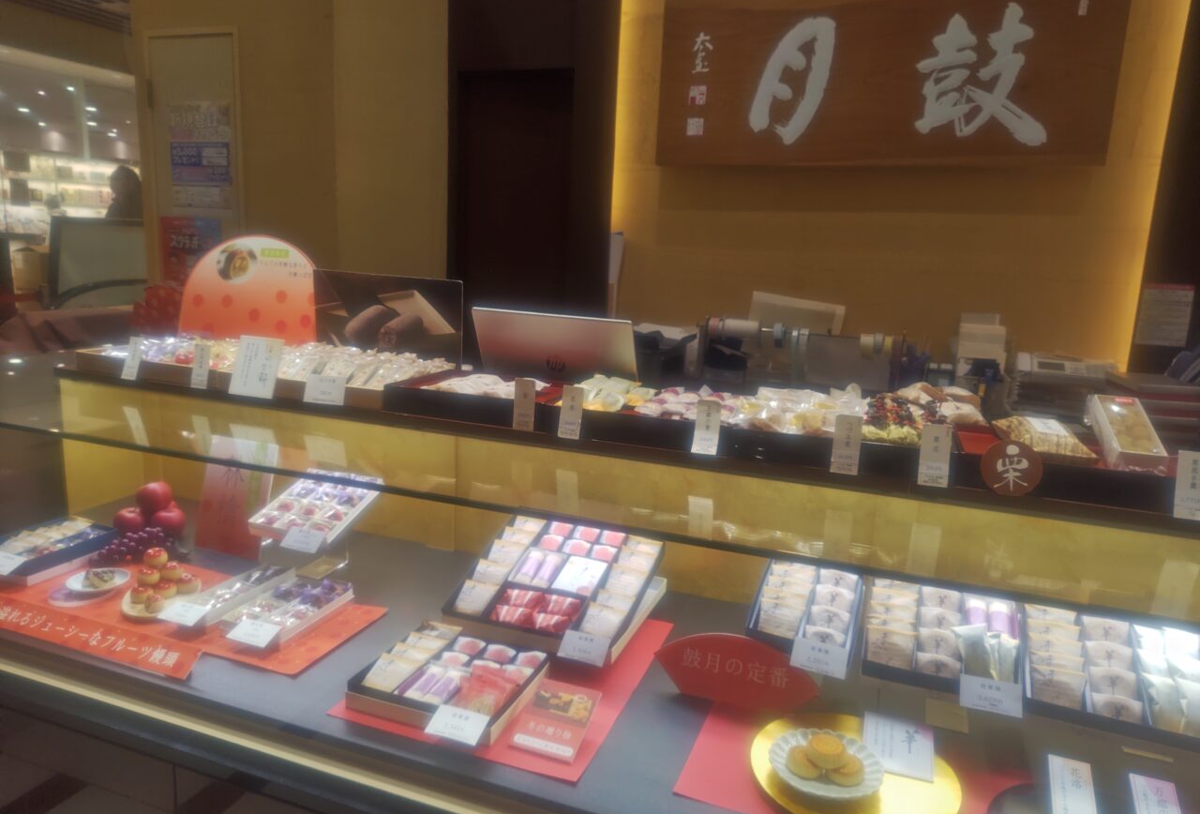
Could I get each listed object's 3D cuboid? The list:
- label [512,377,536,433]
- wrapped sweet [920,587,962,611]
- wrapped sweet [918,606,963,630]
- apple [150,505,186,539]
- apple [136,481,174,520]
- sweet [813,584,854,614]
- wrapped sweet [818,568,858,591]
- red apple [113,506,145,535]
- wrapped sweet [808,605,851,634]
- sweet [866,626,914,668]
[{"bbox_3d":[-0.145,-0.003,1.532,0.043,0.100,0.004,6,8,20],"label":"label"},{"bbox_3d":[0.557,0.327,1.306,0.062,0.026,0.066,7,44,22],"label":"wrapped sweet"},{"bbox_3d":[0.535,0.349,1.258,0.062,0.026,0.066,7,44,22],"label":"wrapped sweet"},{"bbox_3d":[-1.014,0.273,1.878,0.072,0.067,0.072,6,11,20],"label":"apple"},{"bbox_3d":[-1.029,0.216,1.845,0.079,0.075,0.079,6,11,20],"label":"apple"},{"bbox_3d":[0.388,0.333,1.334,0.062,0.026,0.066,7,44,24],"label":"sweet"},{"bbox_3d":[0.407,0.313,1.377,0.062,0.026,0.066,7,44,24],"label":"wrapped sweet"},{"bbox_3d":[-1.090,0.273,1.853,0.072,0.066,0.072,6,11,20],"label":"red apple"},{"bbox_3d":[0.366,0.355,1.286,0.062,0.026,0.066,7,44,24],"label":"wrapped sweet"},{"bbox_3d":[0.443,0.367,1.217,0.073,0.018,0.073,7,34,22],"label":"sweet"}]

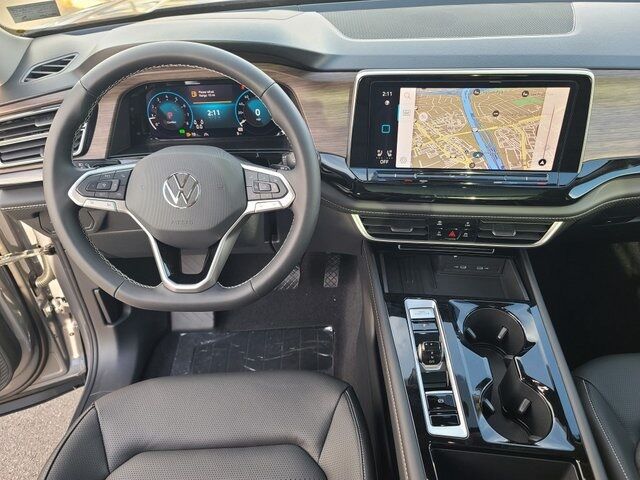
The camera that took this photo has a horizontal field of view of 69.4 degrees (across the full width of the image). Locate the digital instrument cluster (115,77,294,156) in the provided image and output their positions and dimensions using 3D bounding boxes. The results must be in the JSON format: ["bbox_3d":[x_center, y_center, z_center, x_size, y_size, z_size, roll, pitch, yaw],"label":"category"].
[{"bbox_3d":[-0.184,-0.208,0.795,0.290,0.122,0.050,0,20,0],"label":"digital instrument cluster"}]

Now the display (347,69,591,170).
[{"bbox_3d":[0.224,-0.180,0.716,0.345,0.157,0.030,2,28,8],"label":"display"}]

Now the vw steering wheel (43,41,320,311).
[{"bbox_3d":[-0.184,-0.079,0.638,0.370,0.360,0.085,0,12,0],"label":"vw steering wheel"}]

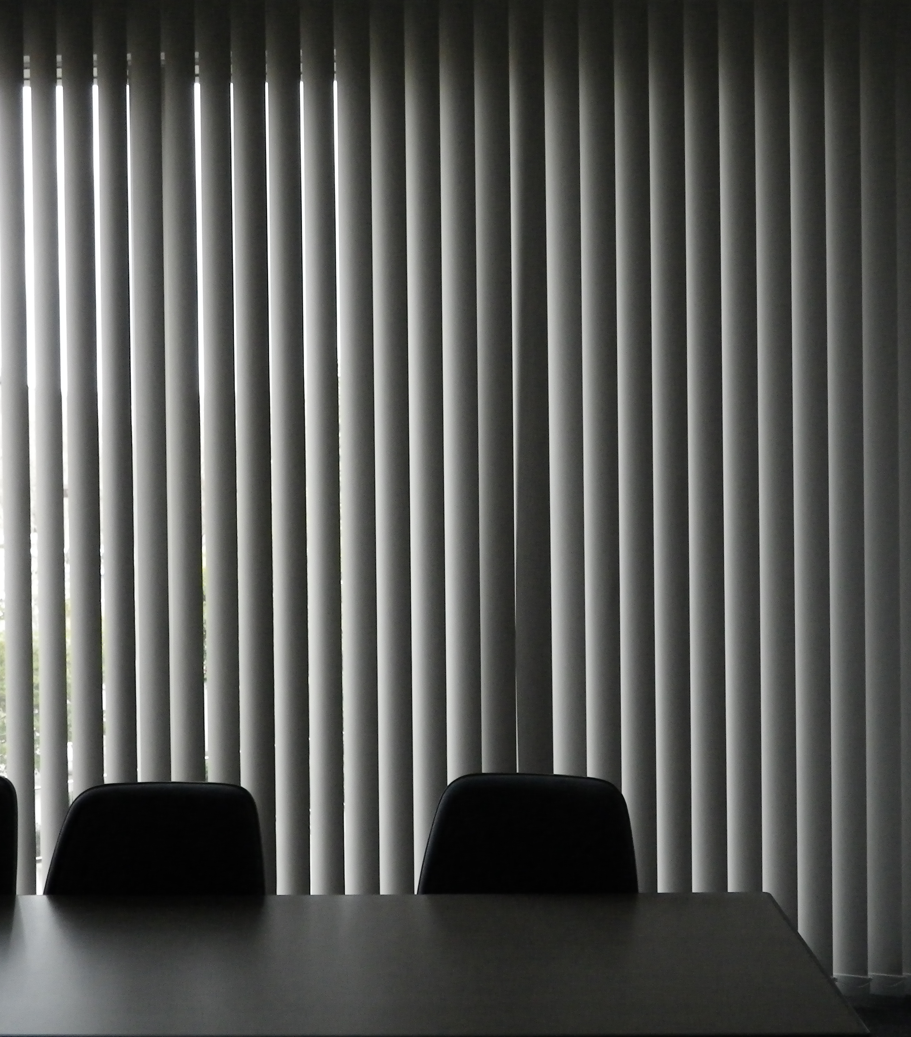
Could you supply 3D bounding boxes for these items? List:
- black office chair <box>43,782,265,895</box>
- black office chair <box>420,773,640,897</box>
[{"bbox_3d":[-0.580,0.961,2.408,0.500,0.885,0.560,-1,1,2],"label":"black office chair"},{"bbox_3d":[0.094,0.952,2.444,0.500,0.885,0.560,-1,1,16],"label":"black office chair"}]

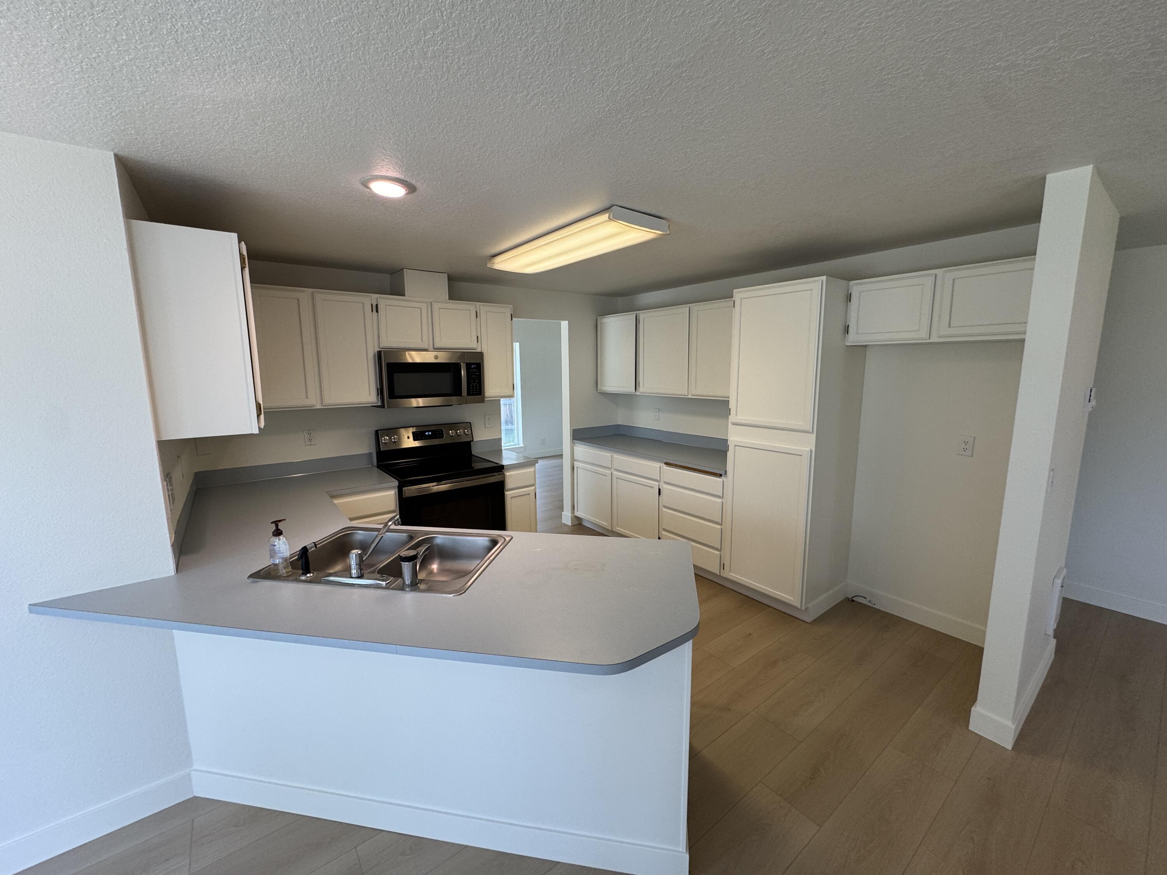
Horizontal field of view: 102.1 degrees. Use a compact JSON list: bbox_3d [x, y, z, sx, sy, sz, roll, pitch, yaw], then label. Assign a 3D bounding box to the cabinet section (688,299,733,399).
[{"bbox_3d":[1.175,-0.695,3.786,0.300,0.753,0.585,-7,11,-37],"label":"cabinet section"}]

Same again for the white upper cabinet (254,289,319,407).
[{"bbox_3d":[-2.008,-0.567,3.080,0.422,0.756,0.330,-7,11,-37],"label":"white upper cabinet"}]

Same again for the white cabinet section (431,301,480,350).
[{"bbox_3d":[-1.061,-0.866,3.734,0.385,0.357,0.300,-7,11,-37],"label":"white cabinet section"}]

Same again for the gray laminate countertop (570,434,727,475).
[{"bbox_3d":[0.705,0.126,4.298,0.628,0.040,1.859,-7,11,-37],"label":"gray laminate countertop"}]

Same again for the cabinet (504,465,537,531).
[{"bbox_3d":[-0.688,0.598,4.063,0.295,0.804,0.642,-7,11,-37],"label":"cabinet"}]

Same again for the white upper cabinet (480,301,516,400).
[{"bbox_3d":[-0.795,-0.714,3.993,0.304,0.756,0.330,-7,11,-37],"label":"white upper cabinet"}]

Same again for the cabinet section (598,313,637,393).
[{"bbox_3d":[0.433,-0.836,4.734,0.300,0.753,0.570,-7,11,-37],"label":"cabinet section"}]

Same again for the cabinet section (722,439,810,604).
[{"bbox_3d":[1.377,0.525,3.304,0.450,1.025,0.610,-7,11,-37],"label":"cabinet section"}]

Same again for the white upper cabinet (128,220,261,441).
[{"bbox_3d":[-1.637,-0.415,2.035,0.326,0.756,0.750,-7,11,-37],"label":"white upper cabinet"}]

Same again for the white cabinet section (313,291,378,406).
[{"bbox_3d":[-1.670,-0.603,3.295,0.380,0.737,0.300,-7,11,-37],"label":"white cabinet section"}]

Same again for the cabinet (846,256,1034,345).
[{"bbox_3d":[2.036,-0.727,2.648,0.322,0.386,0.930,-7,11,-37],"label":"cabinet"}]

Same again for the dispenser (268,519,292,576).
[{"bbox_3d":[-1.114,0.400,1.729,0.055,0.200,0.065,6,11,39],"label":"dispenser"}]

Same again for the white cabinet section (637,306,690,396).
[{"bbox_3d":[0.804,-0.765,4.259,0.300,0.753,0.615,-7,11,-37],"label":"white cabinet section"}]

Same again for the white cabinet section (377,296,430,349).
[{"bbox_3d":[-1.365,-0.828,3.501,0.375,0.357,0.300,-7,11,-37],"label":"white cabinet section"}]

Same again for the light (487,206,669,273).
[{"bbox_3d":[-0.096,-1.076,2.688,0.383,0.072,1.220,-7,11,-37],"label":"light"}]

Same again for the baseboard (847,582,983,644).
[{"bbox_3d":[2.176,1.143,3.020,0.015,0.120,0.930,-7,11,-37],"label":"baseboard"}]

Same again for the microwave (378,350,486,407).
[{"bbox_3d":[-1.205,-0.458,3.684,0.759,0.407,0.378,-7,11,-37],"label":"microwave"}]

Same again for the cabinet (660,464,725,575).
[{"bbox_3d":[1.076,0.597,3.891,0.616,0.784,0.650,-7,11,-37],"label":"cabinet"}]

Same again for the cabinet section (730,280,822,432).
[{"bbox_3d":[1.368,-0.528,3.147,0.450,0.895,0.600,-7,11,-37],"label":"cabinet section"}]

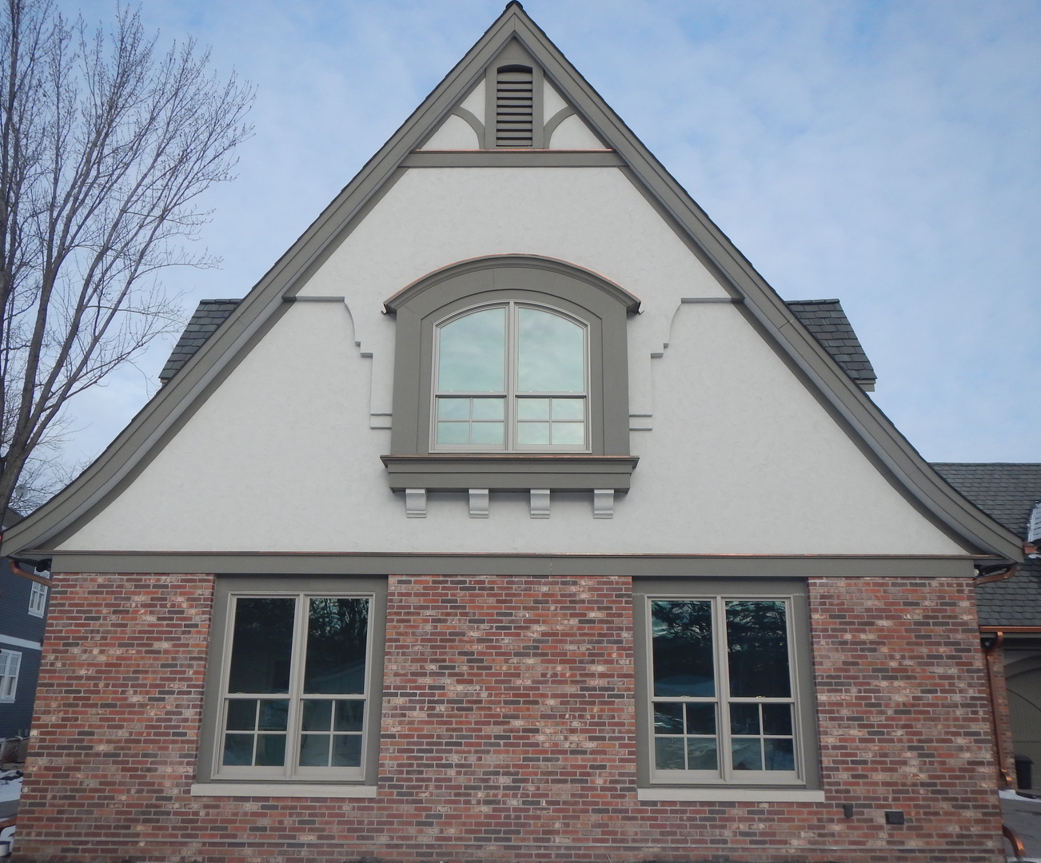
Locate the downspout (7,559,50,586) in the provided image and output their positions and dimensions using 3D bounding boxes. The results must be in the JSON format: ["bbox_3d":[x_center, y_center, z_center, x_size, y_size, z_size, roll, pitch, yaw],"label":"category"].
[{"bbox_3d":[-5.466,1.586,10.420,0.550,0.300,0.100,0,-15,1],"label":"downspout"}]

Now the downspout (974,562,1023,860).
[{"bbox_3d":[5.146,2.905,9.842,0.560,3.020,0.110,0,-15,1],"label":"downspout"}]

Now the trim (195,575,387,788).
[{"bbox_3d":[-2.411,2.635,9.971,1.883,2.160,0.180,0,-15,1],"label":"trim"}]

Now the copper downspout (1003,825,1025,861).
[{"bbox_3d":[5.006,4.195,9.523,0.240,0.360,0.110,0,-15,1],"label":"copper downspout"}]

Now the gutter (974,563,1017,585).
[{"bbox_3d":[5.172,1.570,10.192,0.530,0.260,0.100,0,-15,1],"label":"gutter"}]

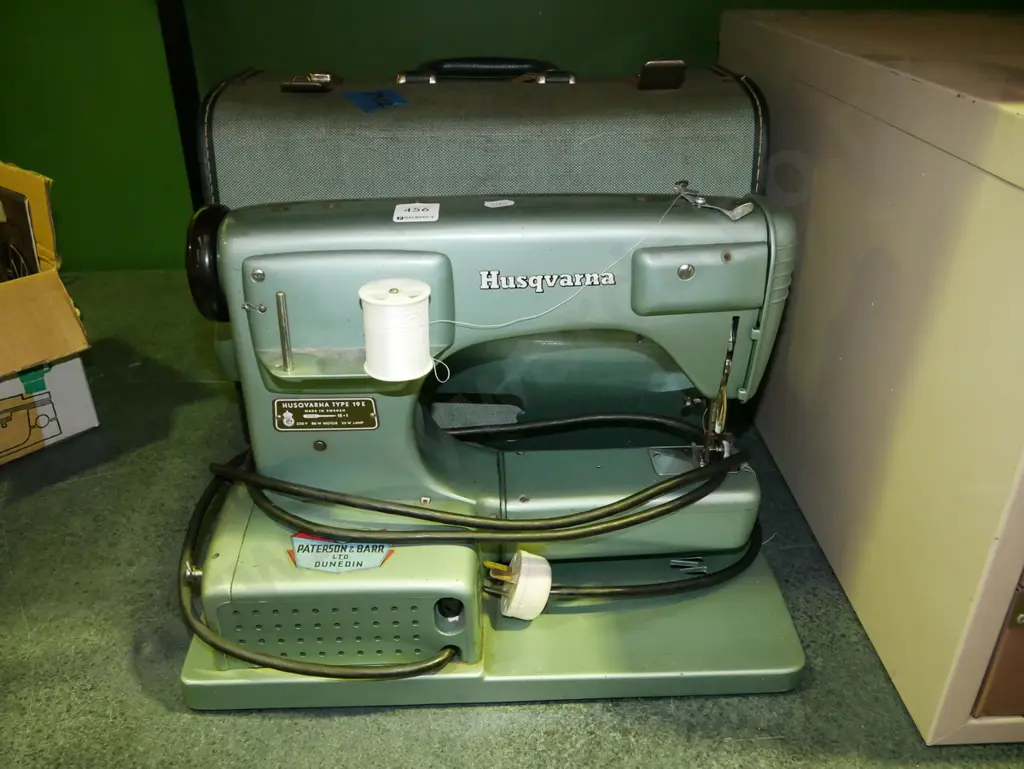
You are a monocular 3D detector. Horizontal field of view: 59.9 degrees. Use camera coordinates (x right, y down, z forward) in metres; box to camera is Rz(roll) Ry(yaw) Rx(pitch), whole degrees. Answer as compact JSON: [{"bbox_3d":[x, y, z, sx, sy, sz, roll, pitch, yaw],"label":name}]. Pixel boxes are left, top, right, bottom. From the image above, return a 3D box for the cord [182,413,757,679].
[{"bbox_3d":[-0.020,0.095,0.604,0.392,0.104,0.180,-1,29,-2],"label":"cord"}]

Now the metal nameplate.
[{"bbox_3d":[-0.116,0.018,0.554,0.064,0.022,0.002,-1,29,-2],"label":"metal nameplate"}]

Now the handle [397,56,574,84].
[{"bbox_3d":[-0.021,-0.253,0.710,0.141,0.024,0.032,-1,29,-2],"label":"handle"}]

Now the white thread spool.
[{"bbox_3d":[-0.069,-0.034,0.533,0.043,0.052,0.043,-1,29,-2],"label":"white thread spool"}]

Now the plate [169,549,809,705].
[{"bbox_3d":[-0.012,0.146,0.638,0.391,0.023,0.188,-1,29,-2],"label":"plate"}]

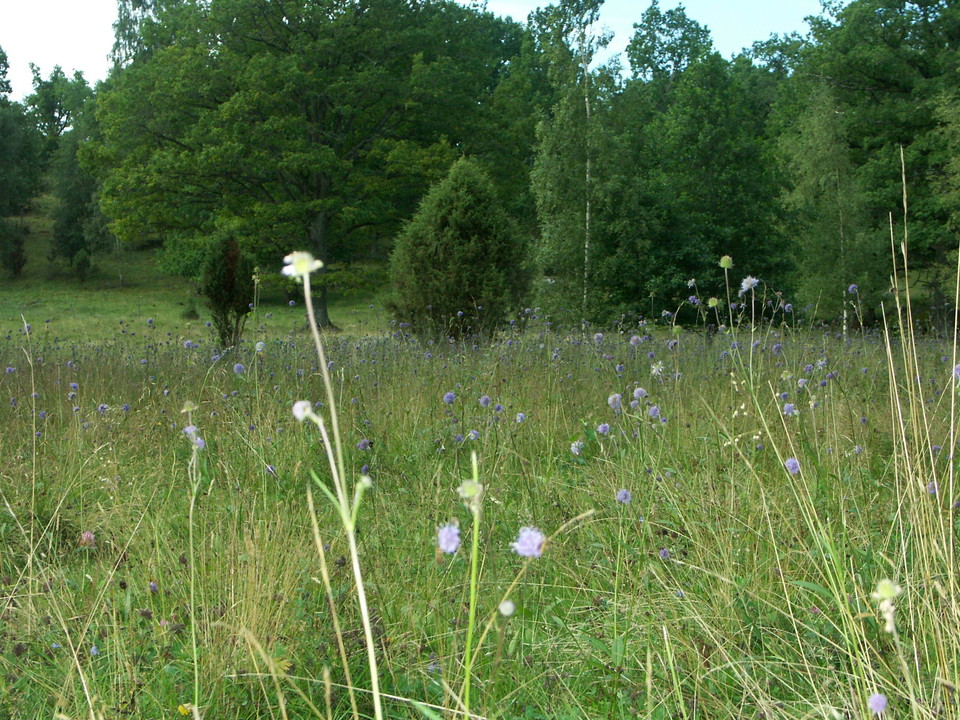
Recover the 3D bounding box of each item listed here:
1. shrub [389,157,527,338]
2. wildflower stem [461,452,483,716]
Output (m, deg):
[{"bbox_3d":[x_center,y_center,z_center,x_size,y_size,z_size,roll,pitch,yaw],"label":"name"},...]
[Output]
[{"bbox_3d":[-0.270,-1.400,25.500,1.850,2.450,1.800,0,2,0],"label":"shrub"},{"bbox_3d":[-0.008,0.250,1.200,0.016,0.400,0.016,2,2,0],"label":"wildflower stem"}]

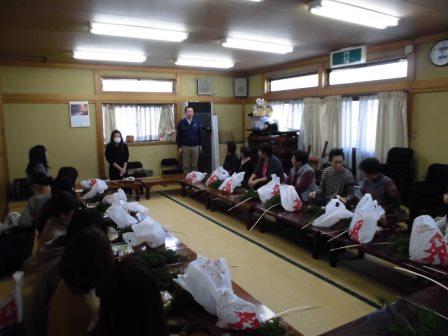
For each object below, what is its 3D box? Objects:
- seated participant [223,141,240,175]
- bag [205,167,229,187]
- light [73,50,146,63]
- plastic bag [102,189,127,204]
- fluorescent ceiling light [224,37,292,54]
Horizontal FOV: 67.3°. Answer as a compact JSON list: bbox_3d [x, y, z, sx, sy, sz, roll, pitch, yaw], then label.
[{"bbox_3d":[0.133,0.018,6.362,0.520,1.000,0.440,-2,9,-7],"label":"seated participant"},{"bbox_3d":[-0.133,0.154,5.846,0.360,0.330,0.350,7,12,42],"label":"bag"},{"bbox_3d":[-1.916,-1.946,5.814,1.240,0.110,0.240,-6,10,-30],"label":"light"},{"bbox_3d":[-1.501,0.359,4.581,0.280,0.200,0.240,-6,10,-30],"label":"plastic bag"},{"bbox_3d":[0.512,-1.813,5.058,1.250,0.110,0.260,-6,10,-31],"label":"fluorescent ceiling light"}]

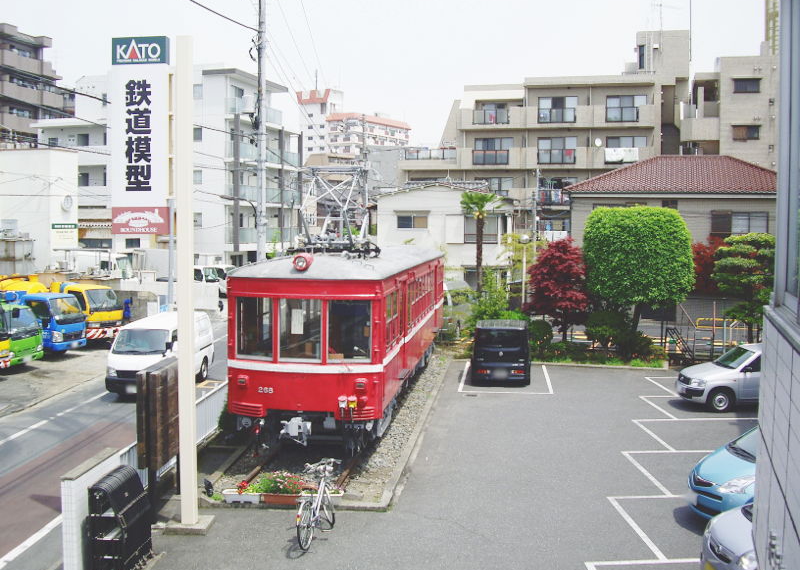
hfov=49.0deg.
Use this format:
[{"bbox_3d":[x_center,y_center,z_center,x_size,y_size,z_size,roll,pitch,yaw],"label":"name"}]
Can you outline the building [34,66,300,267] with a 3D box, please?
[{"bbox_3d":[-17.404,-7.568,67.898,16.000,15.600,12.200,1,3,18],"label":"building"}]

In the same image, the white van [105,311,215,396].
[{"bbox_3d":[-6.392,1.869,23.594,1.690,1.950,4.600,0,3,2],"label":"white van"}]

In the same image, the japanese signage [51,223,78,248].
[{"bbox_3d":[-15.958,-2.361,41.742,0.100,1.130,1.650,2,4,28],"label":"japanese signage"}]

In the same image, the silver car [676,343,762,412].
[{"bbox_3d":[8.956,2.237,21.756,4.200,1.510,1.690,0,3,-3],"label":"silver car"}]

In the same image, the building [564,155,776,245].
[{"bbox_3d":[15.087,-2.540,46.109,13.200,8.400,9.700,1,3,8],"label":"building"}]

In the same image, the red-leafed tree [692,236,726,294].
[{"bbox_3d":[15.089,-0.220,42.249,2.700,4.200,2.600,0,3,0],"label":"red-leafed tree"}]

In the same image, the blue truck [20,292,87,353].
[{"bbox_3d":[-13.183,1.285,28.910,5.100,2.260,2.000,1,4,8],"label":"blue truck"}]

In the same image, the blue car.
[{"bbox_3d":[6.334,2.760,13.271,3.950,1.640,1.690,0,4,-5],"label":"blue car"}]

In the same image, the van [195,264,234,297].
[{"bbox_3d":[-11.424,-0.009,52.085,4.000,2.050,1.680,2,3,22],"label":"van"}]

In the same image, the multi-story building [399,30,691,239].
[{"bbox_3d":[10.065,-8.421,63.515,18.800,17.300,11.000,1,4,8],"label":"multi-story building"}]

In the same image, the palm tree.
[{"bbox_3d":[2.937,-0.559,32.033,1.500,5.720,1.500,1,4,7],"label":"palm tree"}]

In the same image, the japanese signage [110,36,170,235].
[{"bbox_3d":[-3.757,-2.145,12.697,0.800,2.800,0.140,1,4,10],"label":"japanese signage"}]

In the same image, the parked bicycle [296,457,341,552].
[{"bbox_3d":[-1.098,2.954,12.054,0.570,1.040,1.680,1,3,14],"label":"parked bicycle"}]

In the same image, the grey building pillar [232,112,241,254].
[{"bbox_3d":[-10.389,-6.476,55.696,0.360,8.950,0.360,1,4,7],"label":"grey building pillar"}]

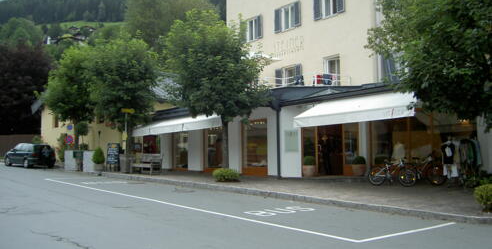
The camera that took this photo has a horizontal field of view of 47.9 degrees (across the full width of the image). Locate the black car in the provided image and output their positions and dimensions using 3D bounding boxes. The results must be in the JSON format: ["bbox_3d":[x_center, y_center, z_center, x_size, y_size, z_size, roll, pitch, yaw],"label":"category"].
[{"bbox_3d":[-14.750,2.140,37.800,4.250,1.600,1.750,-4,-4,45],"label":"black car"}]

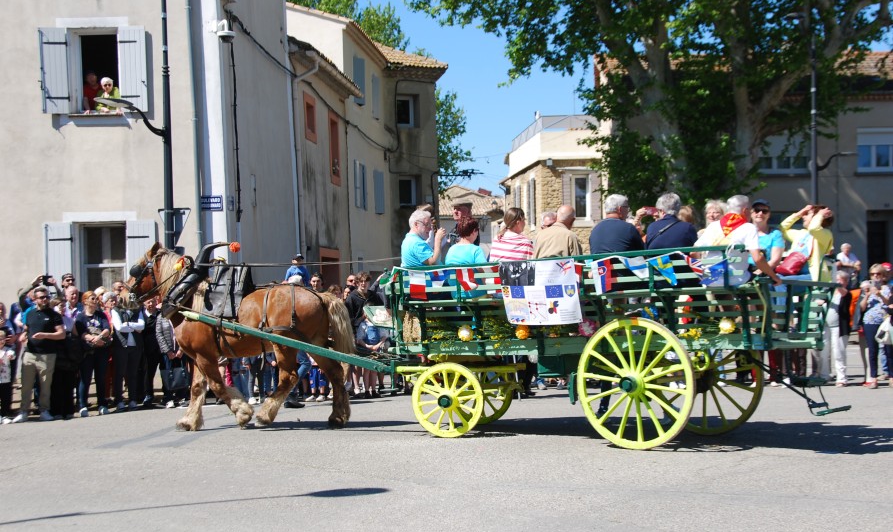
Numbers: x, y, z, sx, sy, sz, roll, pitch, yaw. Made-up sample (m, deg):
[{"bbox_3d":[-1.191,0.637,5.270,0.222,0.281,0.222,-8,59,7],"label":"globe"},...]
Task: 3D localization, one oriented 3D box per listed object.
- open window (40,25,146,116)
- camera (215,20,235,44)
[{"bbox_3d":[-5.515,-3.062,20.200,1.700,1.400,0.280,-1,1,0],"label":"open window"},{"bbox_3d":[-3.434,-3.612,20.000,0.310,0.370,0.320,-2,1,-37],"label":"camera"}]

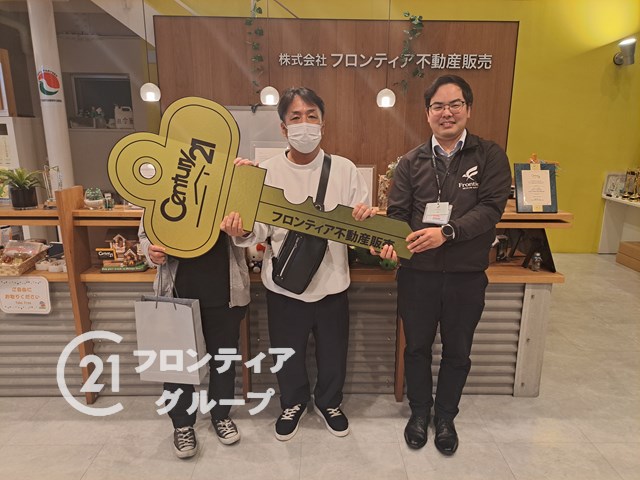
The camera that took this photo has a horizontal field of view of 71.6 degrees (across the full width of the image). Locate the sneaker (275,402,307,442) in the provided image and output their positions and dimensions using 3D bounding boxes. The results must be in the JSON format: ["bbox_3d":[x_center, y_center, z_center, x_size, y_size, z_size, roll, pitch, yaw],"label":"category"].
[{"bbox_3d":[-0.146,0.925,2.345,0.107,0.108,0.288,5,14,19],"label":"sneaker"}]

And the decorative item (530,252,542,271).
[{"bbox_3d":[1.225,0.125,2.516,0.057,0.104,0.055,2,14,7],"label":"decorative item"}]

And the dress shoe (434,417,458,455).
[{"bbox_3d":[0.616,0.907,2.162,0.108,0.115,0.290,3,14,11],"label":"dress shoe"}]

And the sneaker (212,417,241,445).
[{"bbox_3d":[-0.495,0.935,2.296,0.099,0.105,0.278,-6,15,-25],"label":"sneaker"}]

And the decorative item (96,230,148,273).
[{"bbox_3d":[-1.081,0.068,2.455,0.262,0.204,0.140,-1,14,-6],"label":"decorative item"}]

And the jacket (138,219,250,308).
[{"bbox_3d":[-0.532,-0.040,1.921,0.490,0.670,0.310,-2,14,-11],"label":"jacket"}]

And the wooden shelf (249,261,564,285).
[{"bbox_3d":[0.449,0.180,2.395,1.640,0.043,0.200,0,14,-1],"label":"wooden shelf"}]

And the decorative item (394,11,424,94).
[{"bbox_3d":[0.960,-2.001,4.771,0.301,0.831,0.150,0,14,-1],"label":"decorative item"}]

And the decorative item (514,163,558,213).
[{"bbox_3d":[1.093,-0.258,2.248,0.203,0.250,0.020,0,-6,-1],"label":"decorative item"}]

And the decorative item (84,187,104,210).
[{"bbox_3d":[-1.143,-0.217,2.256,0.088,0.106,0.086,0,14,-1],"label":"decorative item"}]

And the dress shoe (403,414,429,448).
[{"bbox_3d":[0.509,0.935,2.298,0.111,0.115,0.298,4,14,15],"label":"dress shoe"}]

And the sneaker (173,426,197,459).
[{"bbox_3d":[-0.643,0.906,2.132,0.102,0.110,0.280,-3,15,-15],"label":"sneaker"}]

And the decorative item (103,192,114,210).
[{"bbox_3d":[-1.058,-0.196,2.228,0.047,0.080,0.047,0,14,-1],"label":"decorative item"}]

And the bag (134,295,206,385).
[{"bbox_3d":[-0.603,0.407,1.802,0.248,0.333,0.085,2,15,9],"label":"bag"}]

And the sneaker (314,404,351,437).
[{"bbox_3d":[0.054,0.876,2.279,0.102,0.108,0.280,-7,16,-26],"label":"sneaker"}]

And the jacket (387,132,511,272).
[{"bbox_3d":[0.584,-0.173,2.030,0.535,0.630,0.320,3,14,12],"label":"jacket"}]

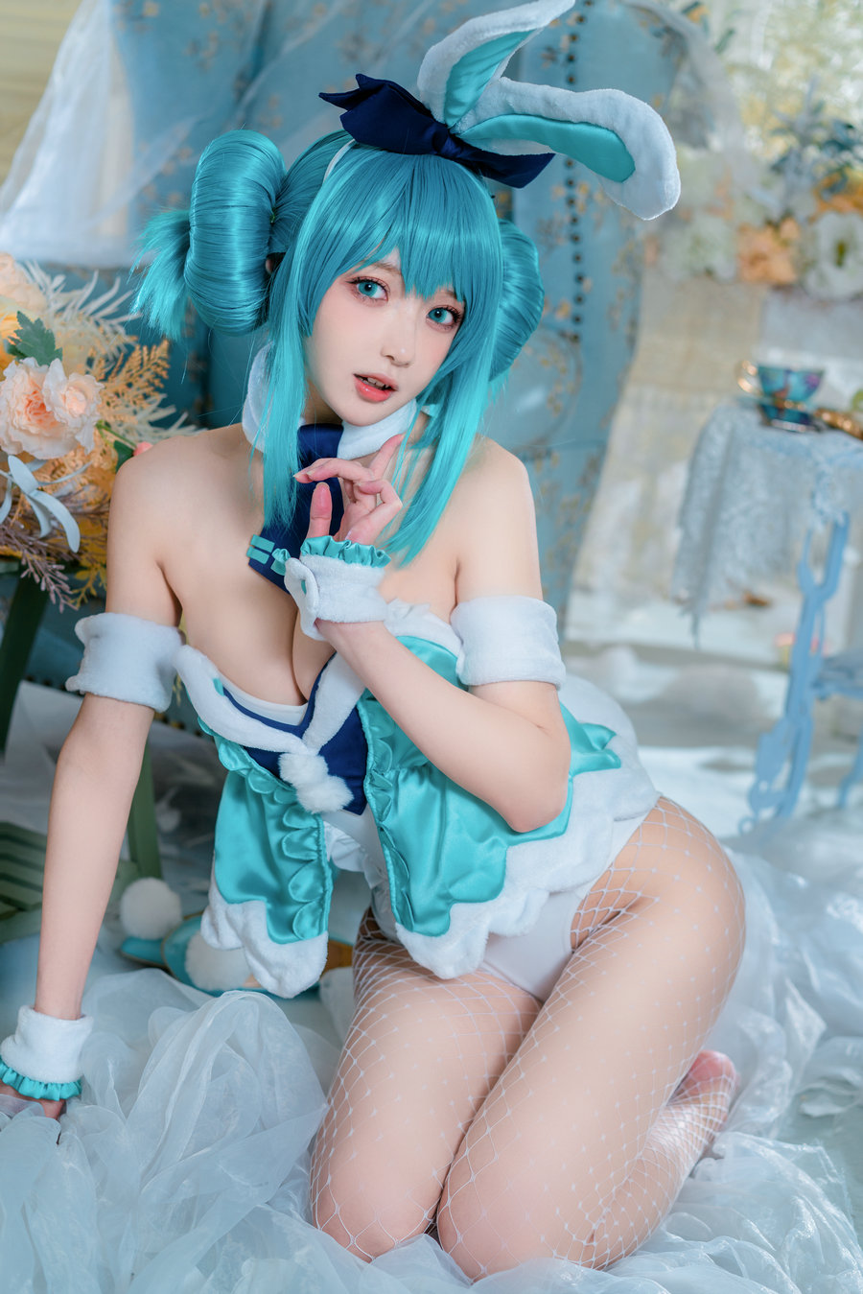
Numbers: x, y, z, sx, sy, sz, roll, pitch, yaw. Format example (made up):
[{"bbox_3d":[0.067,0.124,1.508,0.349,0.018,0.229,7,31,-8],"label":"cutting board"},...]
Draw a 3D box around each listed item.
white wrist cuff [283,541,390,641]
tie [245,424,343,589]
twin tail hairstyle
[{"bbox_3d":[-0.076,-0.040,1.590,0.083,0.066,0.075,-6,3,11],"label":"white wrist cuff"},{"bbox_3d":[-0.114,-0.118,1.640,0.070,0.145,0.030,15,-2,12],"label":"tie"},{"bbox_3d":[-0.080,-0.262,1.710,0.340,0.355,0.270,14,12,-19],"label":"twin tail hairstyle"}]

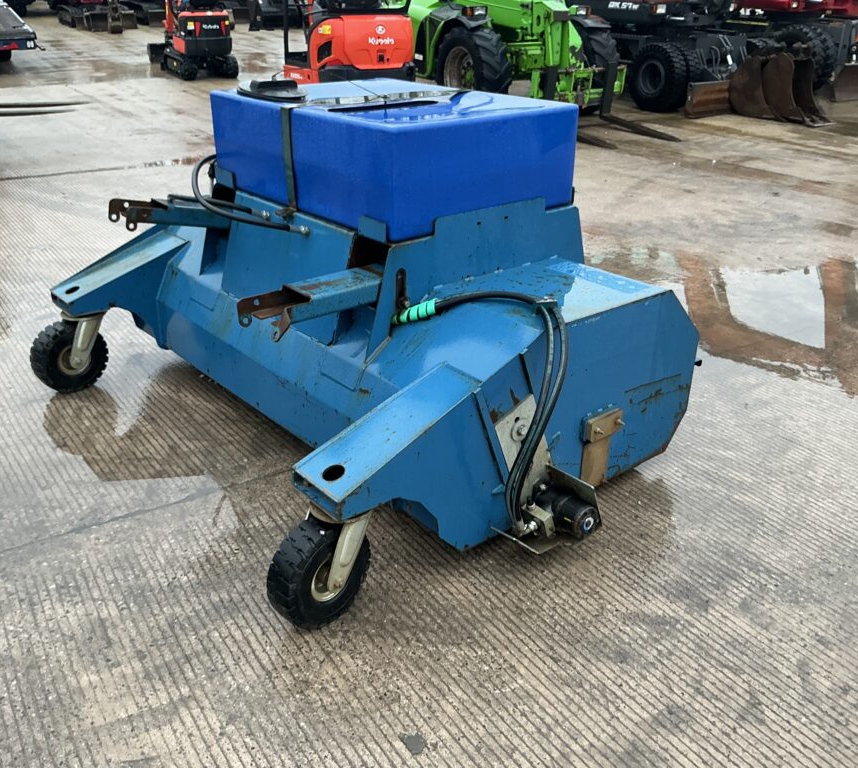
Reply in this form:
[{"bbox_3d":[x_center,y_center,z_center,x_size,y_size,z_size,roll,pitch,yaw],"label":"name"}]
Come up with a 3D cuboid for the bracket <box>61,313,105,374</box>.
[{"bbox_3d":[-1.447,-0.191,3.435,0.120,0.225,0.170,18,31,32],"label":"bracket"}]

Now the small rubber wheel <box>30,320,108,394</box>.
[{"bbox_3d":[-1.499,-0.120,3.457,0.097,0.306,0.306,18,31,32],"label":"small rubber wheel"}]

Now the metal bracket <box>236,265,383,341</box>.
[{"bbox_3d":[-0.334,-0.241,2.456,0.430,0.112,0.155,-21,33,-36],"label":"metal bracket"}]

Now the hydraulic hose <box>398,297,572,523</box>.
[{"bbox_3d":[0.158,0.022,2.522,0.260,0.630,0.560,-21,33,-36],"label":"hydraulic hose"}]

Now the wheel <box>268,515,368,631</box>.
[{"bbox_3d":[-0.288,0.492,2.200,0.097,0.306,0.306,20,32,35],"label":"wheel"}]

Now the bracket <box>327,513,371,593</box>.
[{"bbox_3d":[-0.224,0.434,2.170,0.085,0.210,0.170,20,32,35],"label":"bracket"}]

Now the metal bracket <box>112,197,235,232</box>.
[{"bbox_3d":[-0.929,-0.615,3.018,0.410,0.105,0.150,-6,23,-42],"label":"metal bracket"}]

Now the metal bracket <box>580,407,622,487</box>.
[{"bbox_3d":[0.551,0.214,2.664,0.180,0.265,0.055,-21,33,-36],"label":"metal bracket"}]

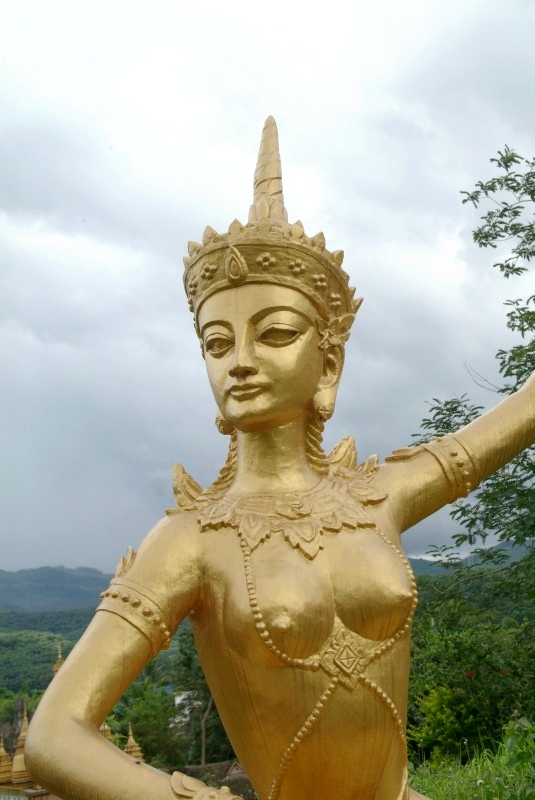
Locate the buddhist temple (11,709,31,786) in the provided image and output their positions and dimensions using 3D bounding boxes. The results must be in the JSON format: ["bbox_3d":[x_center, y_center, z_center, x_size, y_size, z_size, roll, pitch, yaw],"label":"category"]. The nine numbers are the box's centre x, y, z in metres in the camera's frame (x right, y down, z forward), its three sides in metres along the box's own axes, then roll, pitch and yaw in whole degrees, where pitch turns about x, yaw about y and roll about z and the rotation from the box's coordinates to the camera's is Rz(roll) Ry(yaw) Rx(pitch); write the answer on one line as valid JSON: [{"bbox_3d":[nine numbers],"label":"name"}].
[{"bbox_3d":[-5.120,7.300,24.000,0.550,1.660,0.550,3,-12,-15],"label":"buddhist temple"}]

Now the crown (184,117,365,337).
[{"bbox_3d":[0.008,-0.327,2.124,0.340,0.440,0.330,0,-11,0],"label":"crown"}]

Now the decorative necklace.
[{"bbox_3d":[0.042,0.186,1.980,0.360,0.180,0.220,-3,-12,-19],"label":"decorative necklace"}]

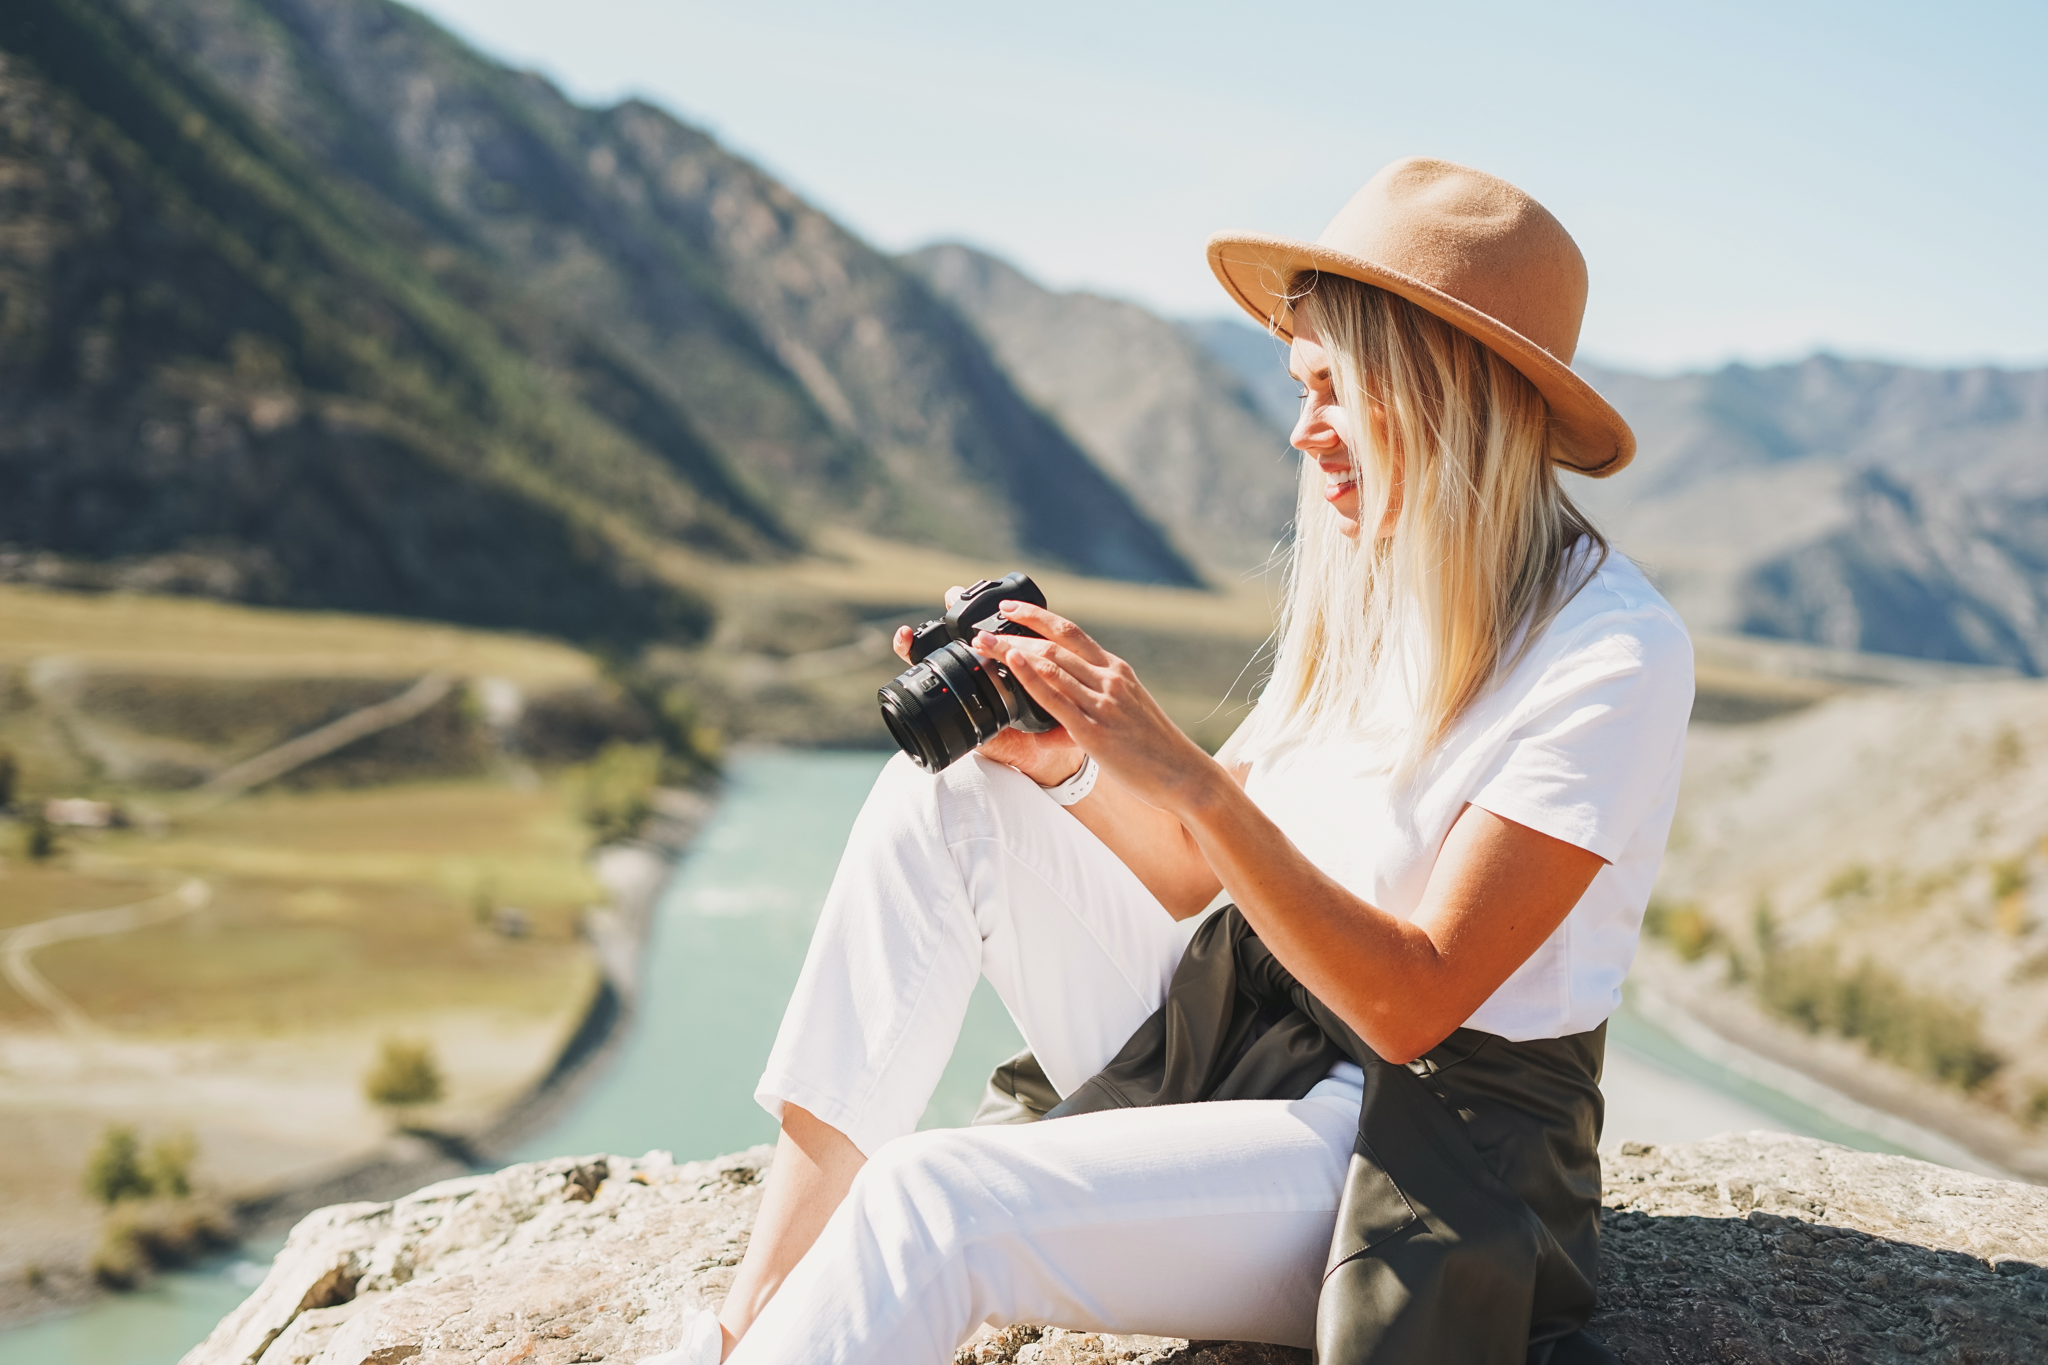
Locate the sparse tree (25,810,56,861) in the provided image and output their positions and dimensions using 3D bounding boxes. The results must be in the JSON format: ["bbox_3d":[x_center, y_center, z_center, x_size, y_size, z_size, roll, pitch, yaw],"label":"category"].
[{"bbox_3d":[-152.550,23.950,440.700,5.050,7.700,5.050,-1,4,-19],"label":"sparse tree"}]

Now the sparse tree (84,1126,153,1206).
[{"bbox_3d":[-78.540,42.030,246.460,5.790,6.730,5.790,-1,4,-18],"label":"sparse tree"}]

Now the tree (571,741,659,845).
[{"bbox_3d":[-68.750,19.030,478.740,14.380,17.000,14.380,0,3,-8],"label":"tree"}]

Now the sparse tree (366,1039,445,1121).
[{"bbox_3d":[-61.590,39.400,282.320,7.710,7.710,7.710,-1,3,-12],"label":"sparse tree"}]

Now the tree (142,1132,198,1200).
[{"bbox_3d":[-74.790,42.340,248.790,4.750,5.840,4.750,-1,4,-17],"label":"tree"}]

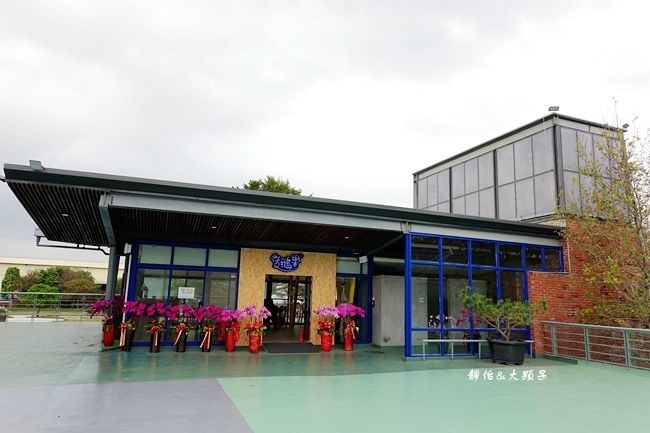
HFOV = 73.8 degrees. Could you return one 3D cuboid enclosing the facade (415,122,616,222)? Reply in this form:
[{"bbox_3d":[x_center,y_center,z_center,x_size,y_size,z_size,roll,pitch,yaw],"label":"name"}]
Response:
[{"bbox_3d":[7.343,-0.787,17.878,3.333,3.038,7.952,6,-11,-21],"label":"facade"}]

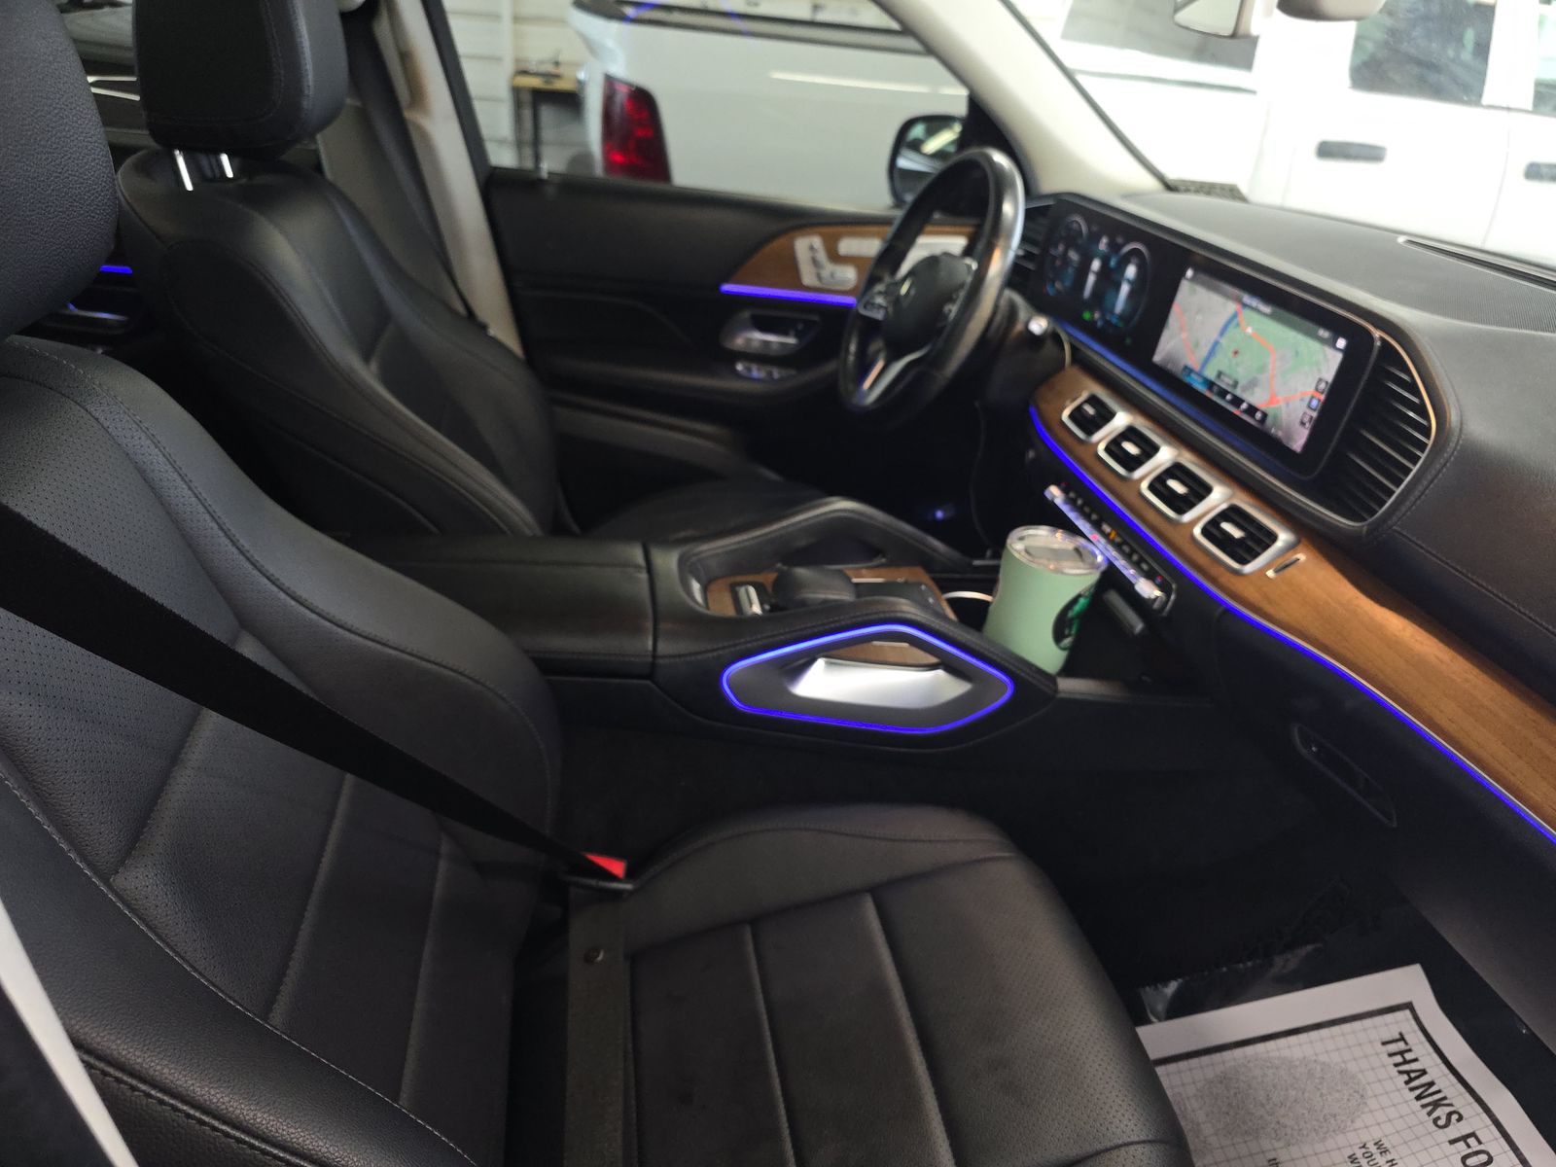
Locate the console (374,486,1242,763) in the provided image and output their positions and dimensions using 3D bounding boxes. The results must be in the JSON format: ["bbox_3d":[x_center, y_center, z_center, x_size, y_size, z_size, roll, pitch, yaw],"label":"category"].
[{"bbox_3d":[-0.016,0.051,1.159,0.920,0.215,0.300,0,29,-12],"label":"console"}]

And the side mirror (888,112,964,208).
[{"bbox_3d":[0.315,-0.756,1.888,0.140,0.180,0.240,-6,31,-22],"label":"side mirror"}]

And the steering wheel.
[{"bbox_3d":[0.203,-0.372,1.336,0.105,0.375,0.378,20,24,-21],"label":"steering wheel"}]

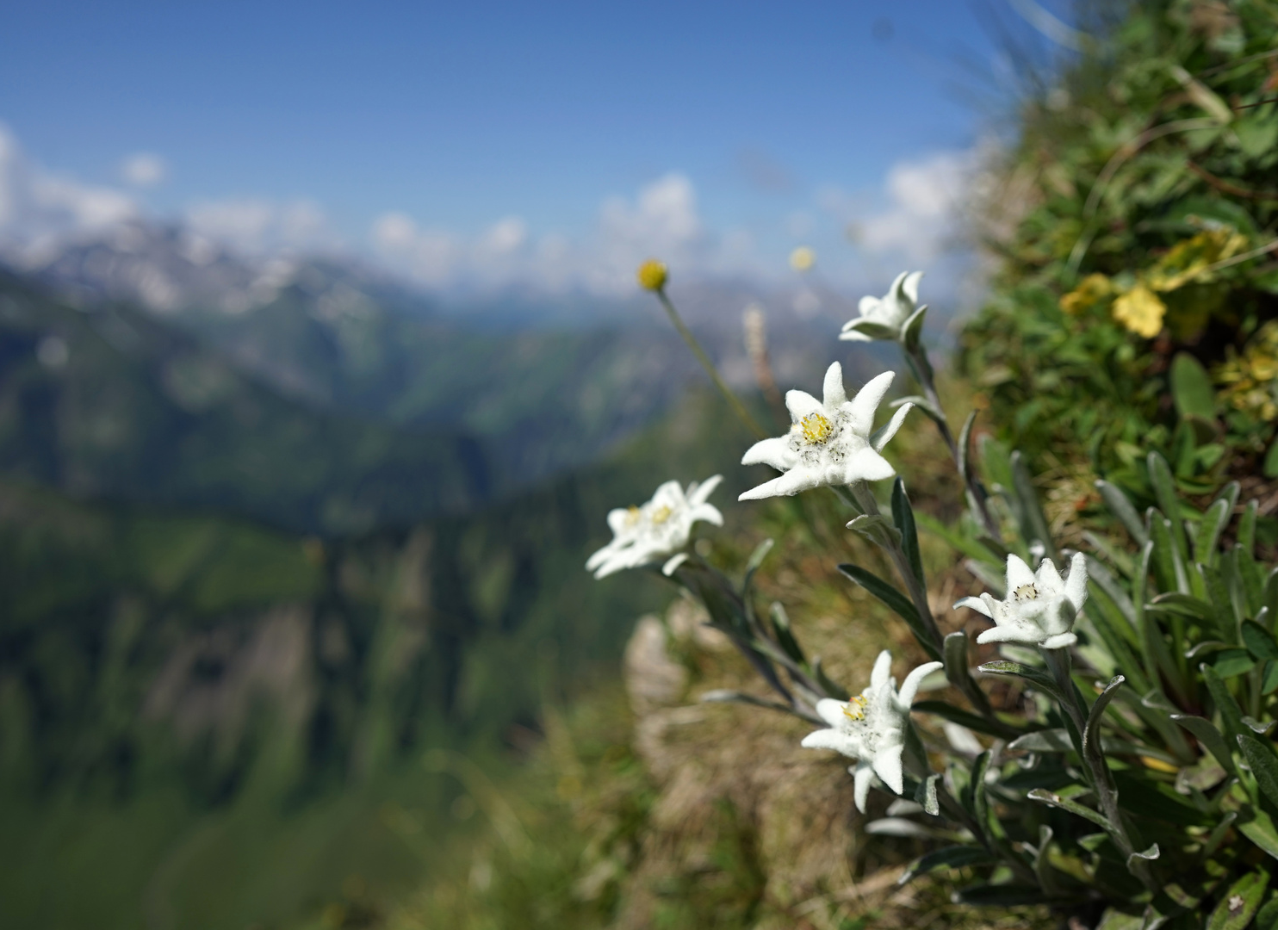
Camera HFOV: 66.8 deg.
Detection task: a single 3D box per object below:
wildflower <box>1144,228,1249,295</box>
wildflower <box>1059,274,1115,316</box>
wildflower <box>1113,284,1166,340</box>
[{"bbox_3d":[0.172,-0.064,0.300,0.030,0.020,0.017,6,-27,30],"label":"wildflower"},{"bbox_3d":[0.139,-0.053,0.300,0.016,0.013,0.011,6,-24,33],"label":"wildflower"},{"bbox_3d":[0.150,-0.046,0.290,0.016,0.016,0.010,4,-19,23],"label":"wildflower"}]

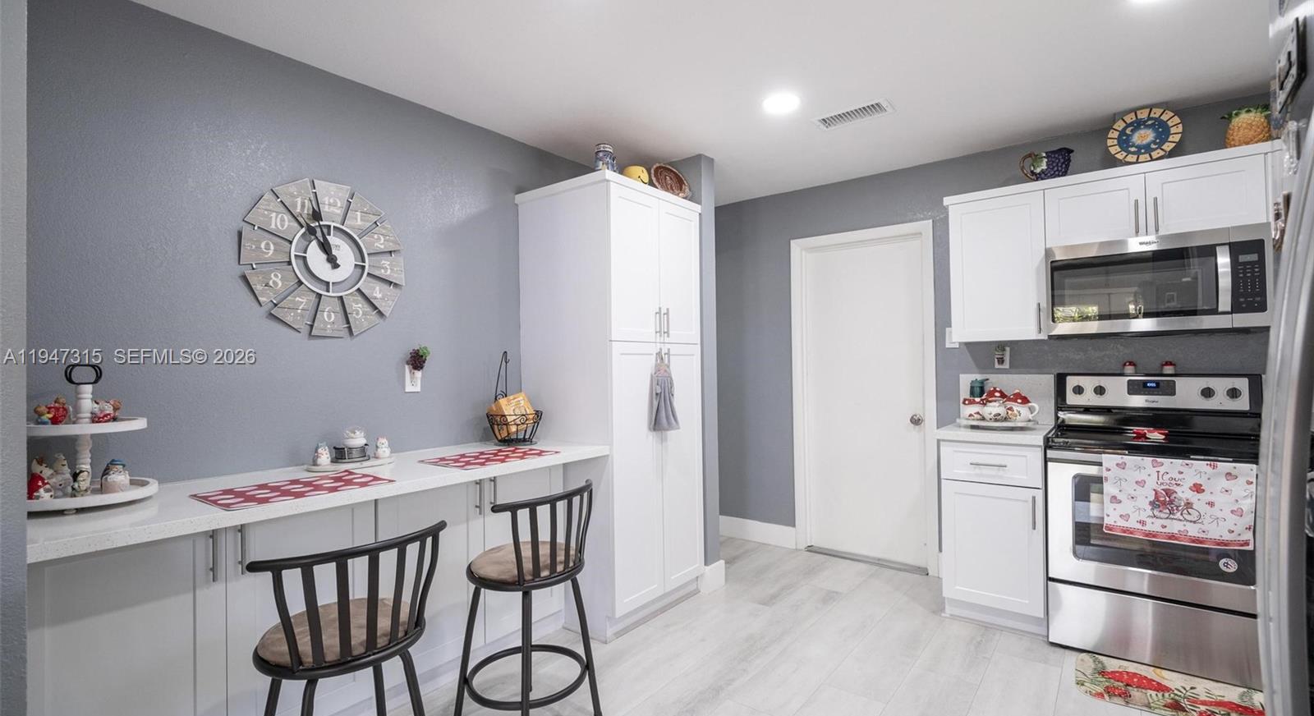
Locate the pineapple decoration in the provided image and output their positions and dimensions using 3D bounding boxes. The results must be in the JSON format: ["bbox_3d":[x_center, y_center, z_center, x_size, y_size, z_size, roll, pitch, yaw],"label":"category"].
[{"bbox_3d":[2.534,-0.973,2.499,0.160,0.205,0.150,-1,-1,38],"label":"pineapple decoration"}]

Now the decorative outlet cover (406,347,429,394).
[{"bbox_3d":[-1.053,0.050,2.572,0.050,0.200,0.100,-1,-1,38],"label":"decorative outlet cover"}]

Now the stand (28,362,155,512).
[{"bbox_3d":[-1.593,0.216,1.623,0.315,0.390,0.315,-1,-1,38],"label":"stand"}]

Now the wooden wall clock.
[{"bbox_3d":[-1.285,-0.387,2.296,0.040,0.605,0.605,-1,-1,38],"label":"wooden wall clock"}]

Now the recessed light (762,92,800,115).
[{"bbox_3d":[0.566,-1.157,2.655,0.185,0.020,0.185,-1,-1,0],"label":"recessed light"}]

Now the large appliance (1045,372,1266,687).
[{"bbox_3d":[2.205,0.679,2.573,0.757,1.200,0.665,-1,-1,38],"label":"large appliance"}]

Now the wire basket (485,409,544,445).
[{"bbox_3d":[-0.690,0.336,2.842,0.260,0.156,0.260,-1,-1,0],"label":"wire basket"}]

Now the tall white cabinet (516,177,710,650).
[{"bbox_3d":[-0.229,0.239,3.118,0.657,2.155,0.765,-1,-1,38],"label":"tall white cabinet"}]

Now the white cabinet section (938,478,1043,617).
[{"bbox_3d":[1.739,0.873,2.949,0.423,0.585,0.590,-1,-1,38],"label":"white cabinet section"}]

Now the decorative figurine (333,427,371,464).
[{"bbox_3d":[-1.206,0.334,2.301,0.100,0.132,0.105,-1,-1,38],"label":"decorative figurine"}]

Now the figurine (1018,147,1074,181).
[{"bbox_3d":[1.967,-0.955,2.947,0.235,0.195,0.130,-1,-1,38],"label":"figurine"}]

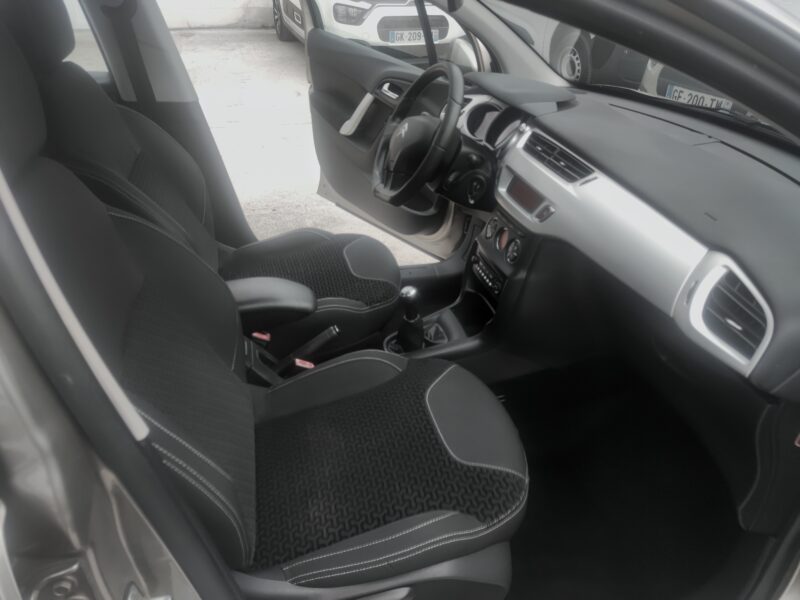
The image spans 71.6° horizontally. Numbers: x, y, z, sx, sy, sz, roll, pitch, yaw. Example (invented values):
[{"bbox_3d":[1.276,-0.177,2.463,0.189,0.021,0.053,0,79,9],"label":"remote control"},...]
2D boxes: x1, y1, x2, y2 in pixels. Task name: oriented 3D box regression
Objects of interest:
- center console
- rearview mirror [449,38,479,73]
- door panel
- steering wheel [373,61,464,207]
[{"bbox_3d":[0.123,-0.047,1.227,0.380,0.340,0.250,-9,34,-13],"label":"center console"},{"bbox_3d":[0.232,-0.851,1.979,0.110,0.150,0.190,20,37,28],"label":"rearview mirror"},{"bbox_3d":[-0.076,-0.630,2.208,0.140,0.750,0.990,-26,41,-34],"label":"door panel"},{"bbox_3d":[0.050,-0.406,1.384,0.095,0.360,0.375,18,24,-27],"label":"steering wheel"}]

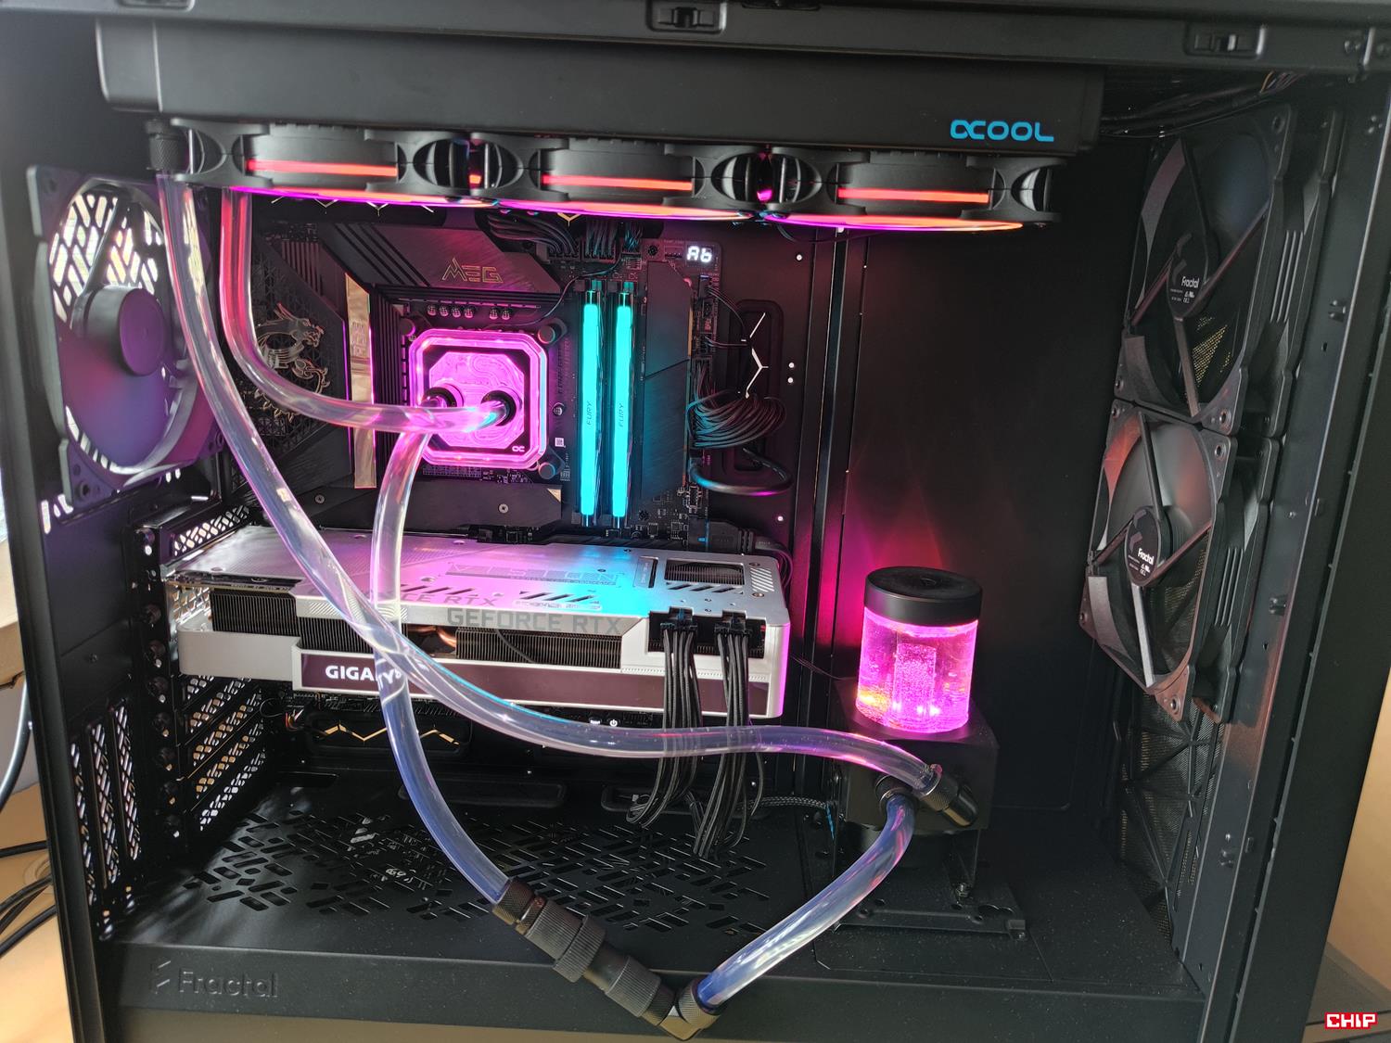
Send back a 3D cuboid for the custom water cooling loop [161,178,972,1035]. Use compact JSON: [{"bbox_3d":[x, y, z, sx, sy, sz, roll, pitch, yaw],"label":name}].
[{"bbox_3d":[-0.056,0.023,0.465,0.387,0.350,0.210,3,14,1],"label":"custom water cooling loop"}]

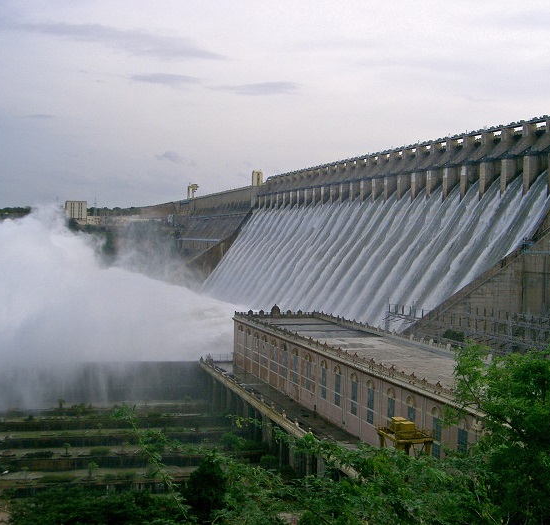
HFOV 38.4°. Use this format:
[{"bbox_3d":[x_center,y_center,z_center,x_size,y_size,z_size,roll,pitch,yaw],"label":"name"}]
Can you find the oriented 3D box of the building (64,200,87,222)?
[{"bbox_3d":[-270.450,-68.309,1073.303,27.200,29.300,28.000,1,2,-18],"label":"building"}]

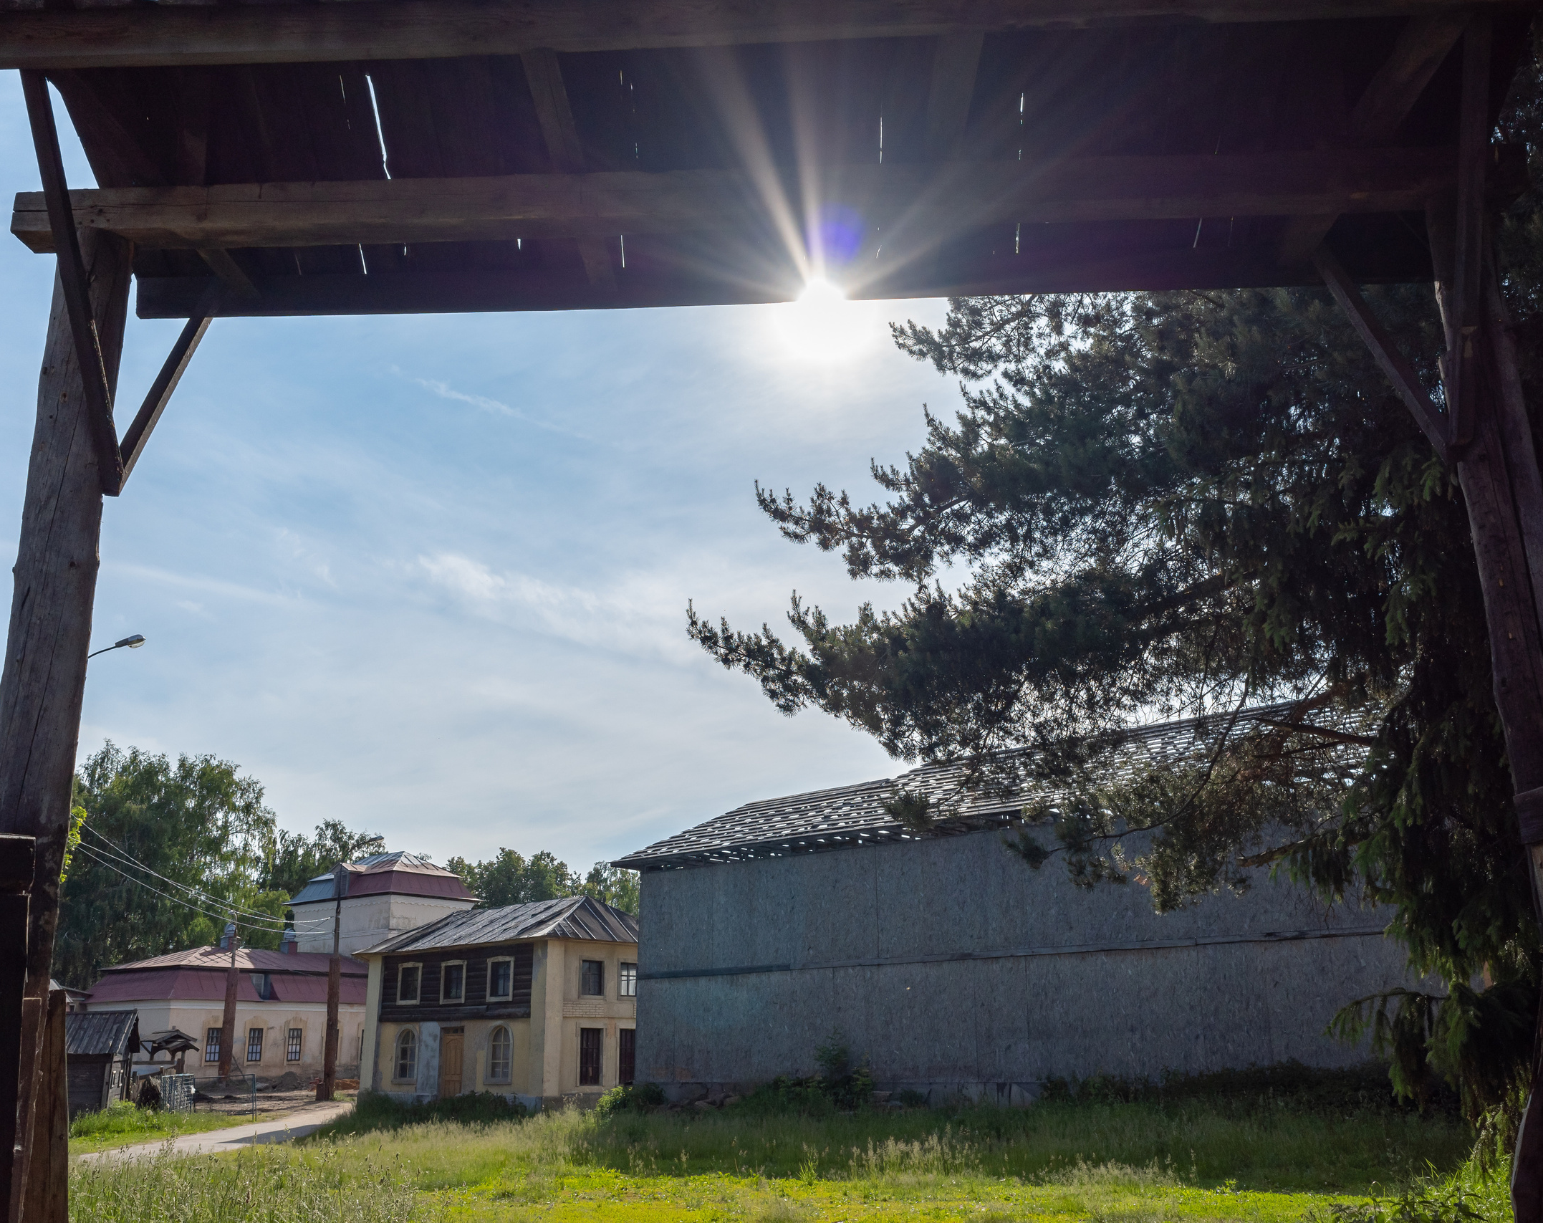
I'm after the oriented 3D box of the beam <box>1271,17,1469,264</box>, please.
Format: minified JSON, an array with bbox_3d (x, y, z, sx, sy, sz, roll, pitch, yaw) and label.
[{"bbox_3d":[1.979,-1.610,4.843,0.160,0.120,1.580,-1,-18,2],"label":"beam"}]

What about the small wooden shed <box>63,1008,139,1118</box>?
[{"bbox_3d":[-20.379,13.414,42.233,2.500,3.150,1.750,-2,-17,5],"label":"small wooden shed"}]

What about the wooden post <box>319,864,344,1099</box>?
[{"bbox_3d":[-17.043,14.410,55.785,0.500,8.818,0.400,3,-18,-16],"label":"wooden post"}]

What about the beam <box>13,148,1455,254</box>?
[{"bbox_3d":[-0.046,-1.415,4.917,5.160,0.165,0.125,-1,-18,2],"label":"beam"}]

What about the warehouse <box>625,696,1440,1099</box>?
[{"bbox_3d":[8.067,9.608,42.916,25.380,10.250,10.000,-14,-22,36],"label":"warehouse"}]

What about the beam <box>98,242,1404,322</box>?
[{"bbox_3d":[0.000,-1.310,5.606,5.100,0.190,0.090,-1,-18,2],"label":"beam"}]

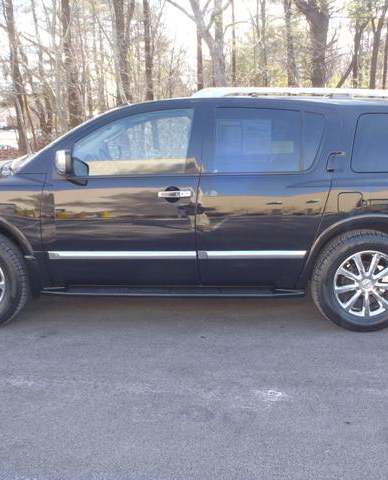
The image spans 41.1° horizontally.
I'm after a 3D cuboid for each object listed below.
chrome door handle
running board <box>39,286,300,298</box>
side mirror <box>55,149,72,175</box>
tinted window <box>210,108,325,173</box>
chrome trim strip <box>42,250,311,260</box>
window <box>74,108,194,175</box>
[{"bbox_3d":[-0.142,-0.348,3.965,0.260,0.060,0.055,0,10,0],"label":"chrome door handle"},{"bbox_3d":[-0.165,0.414,4.170,2.100,0.070,0.200,0,10,0],"label":"running board"},{"bbox_3d":[-0.925,-0.565,3.810,0.160,0.200,0.250,0,10,0],"label":"side mirror"},{"bbox_3d":[0.570,-0.769,4.002,0.885,0.500,0.060,0,-3,0],"label":"tinted window"},{"bbox_3d":[-0.128,0.118,4.042,2.010,0.065,0.030,0,10,0],"label":"chrome trim strip"},{"bbox_3d":[-0.475,-0.762,4.003,0.930,0.515,0.060,0,-3,0],"label":"window"}]

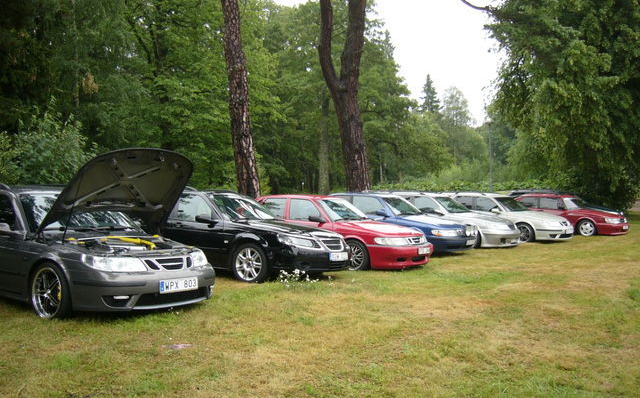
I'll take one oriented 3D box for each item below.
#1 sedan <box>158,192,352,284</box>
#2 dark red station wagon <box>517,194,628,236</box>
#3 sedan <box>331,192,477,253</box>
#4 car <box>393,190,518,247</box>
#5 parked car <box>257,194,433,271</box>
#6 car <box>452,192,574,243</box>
[{"bbox_3d":[-1.749,0.548,10.738,4.840,1.470,1.790,-1,0,32],"label":"sedan"},{"bbox_3d":[7.267,0.541,20.646,4.690,1.420,1.700,-1,0,37],"label":"dark red station wagon"},{"bbox_3d":[1.164,0.566,14.721,4.760,1.420,1.765,-1,0,33],"label":"sedan"},{"bbox_3d":[2.707,0.540,16.769,4.820,1.480,1.790,-1,0,29],"label":"car"},{"bbox_3d":[-0.103,0.613,12.427,4.630,1.430,1.710,-1,0,33],"label":"parked car"},{"bbox_3d":[4.817,0.546,18.783,4.820,1.480,1.790,-1,0,36],"label":"car"}]

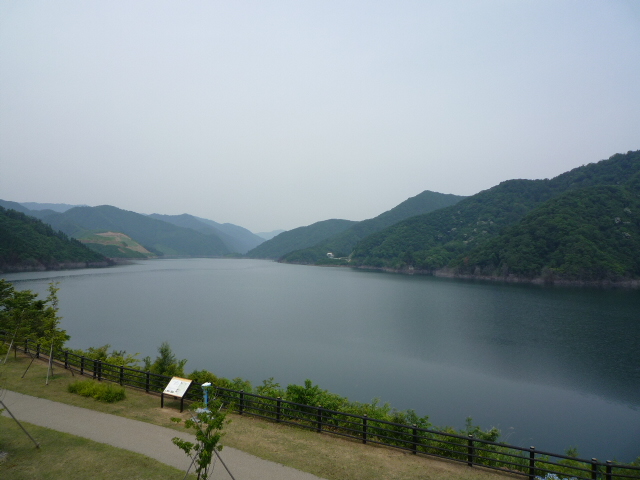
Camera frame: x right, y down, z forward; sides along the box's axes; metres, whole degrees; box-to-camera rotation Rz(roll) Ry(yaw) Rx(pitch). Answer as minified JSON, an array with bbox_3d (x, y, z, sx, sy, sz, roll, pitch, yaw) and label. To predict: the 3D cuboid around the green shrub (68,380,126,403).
[{"bbox_3d":[-11.420,7.740,23.700,3.250,0.530,0.900,-1,-1,28],"label":"green shrub"}]

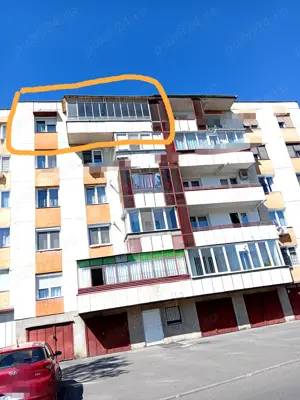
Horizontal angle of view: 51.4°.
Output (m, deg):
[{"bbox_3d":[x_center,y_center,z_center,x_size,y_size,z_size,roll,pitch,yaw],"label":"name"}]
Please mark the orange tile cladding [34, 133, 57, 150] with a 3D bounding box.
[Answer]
[{"bbox_3d":[-7.203,-4.072,21.785,1.529,1.363,0.111,-4,-22,-12],"label":"orange tile cladding"}]

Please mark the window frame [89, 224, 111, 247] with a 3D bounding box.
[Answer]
[{"bbox_3d":[-3.179,2.239,19.929,1.418,1.398,0.121,-4,-22,-12],"label":"window frame"}]

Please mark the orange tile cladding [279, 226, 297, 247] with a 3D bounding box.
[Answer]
[{"bbox_3d":[9.369,2.669,21.633,1.482,1.281,0.122,-4,-20,-12],"label":"orange tile cladding"}]

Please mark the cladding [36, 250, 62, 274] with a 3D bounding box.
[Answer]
[{"bbox_3d":[-5.851,3.619,18.172,1.472,1.313,0.120,-4,-21,-12],"label":"cladding"}]

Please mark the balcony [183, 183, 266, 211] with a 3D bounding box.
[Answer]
[{"bbox_3d":[4.992,-0.079,21.486,5.664,1.137,1.549,-4,-22,-12],"label":"balcony"}]

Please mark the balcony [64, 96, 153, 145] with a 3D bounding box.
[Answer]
[{"bbox_3d":[-2.840,-5.516,21.737,5.633,2.862,1.512,-4,-20,-12],"label":"balcony"}]

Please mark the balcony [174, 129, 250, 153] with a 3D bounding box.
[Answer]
[{"bbox_3d":[4.287,-3.966,22.302,5.380,1.522,1.370,-4,-20,-12],"label":"balcony"}]

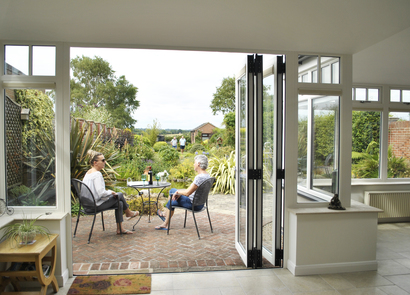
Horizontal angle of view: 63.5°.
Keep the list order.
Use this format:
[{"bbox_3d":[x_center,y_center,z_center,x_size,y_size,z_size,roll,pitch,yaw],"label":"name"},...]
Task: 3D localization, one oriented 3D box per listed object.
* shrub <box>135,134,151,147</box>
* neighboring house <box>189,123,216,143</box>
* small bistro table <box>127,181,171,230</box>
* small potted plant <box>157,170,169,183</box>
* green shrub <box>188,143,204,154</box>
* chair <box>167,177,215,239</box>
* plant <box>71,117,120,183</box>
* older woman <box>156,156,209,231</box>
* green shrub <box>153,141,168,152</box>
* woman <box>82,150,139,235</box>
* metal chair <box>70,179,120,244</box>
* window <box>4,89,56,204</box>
[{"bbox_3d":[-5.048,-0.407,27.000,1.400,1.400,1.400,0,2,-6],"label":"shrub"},{"bbox_3d":[0.108,-1.599,50.559,4.000,3.800,5.200,0,2,-10],"label":"neighboring house"},{"bbox_3d":[-0.900,0.950,5.403,0.710,0.710,0.710,0,2,-6],"label":"small bistro table"},{"bbox_3d":[-0.682,0.479,5.420,0.190,0.210,0.180,0,2,-6],"label":"small potted plant"},{"bbox_3d":[-0.651,0.163,27.000,1.300,1.050,1.300,0,2,-6],"label":"green shrub"},{"bbox_3d":[-0.161,0.879,5.038,0.620,0.880,0.510,1,2,30],"label":"chair"},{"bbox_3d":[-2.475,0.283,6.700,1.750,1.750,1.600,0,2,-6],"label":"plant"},{"bbox_3d":[-0.372,0.714,5.147,0.920,1.200,0.500,1,2,28],"label":"older woman"},{"bbox_3d":[-4.026,-0.045,30.000,1.500,1.100,1.500,0,2,-6],"label":"green shrub"},{"bbox_3d":[-1.461,0.691,4.989,0.860,1.250,0.500,-1,2,-40],"label":"woman"},{"bbox_3d":[-1.618,0.880,4.856,0.510,0.880,0.620,2,2,42],"label":"metal chair"},{"bbox_3d":[-1.726,0.007,3.297,0.490,1.183,0.070,0,2,-6],"label":"window"}]

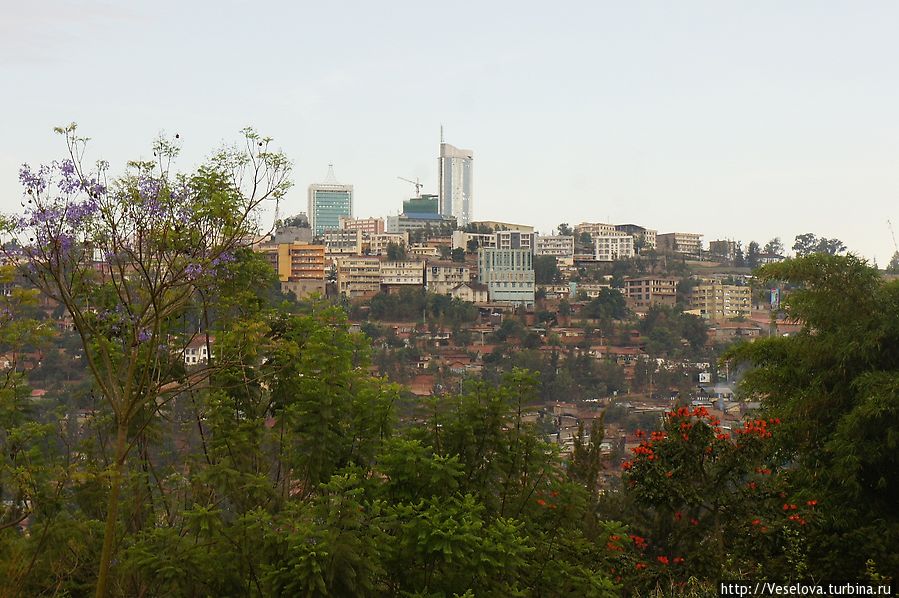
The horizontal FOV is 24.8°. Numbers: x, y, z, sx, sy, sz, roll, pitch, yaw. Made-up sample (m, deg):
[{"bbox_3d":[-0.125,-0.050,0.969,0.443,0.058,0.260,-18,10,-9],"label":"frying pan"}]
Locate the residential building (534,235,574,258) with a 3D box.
[{"bbox_3d":[57.780,-28.890,1126.000,21.000,13.100,12.000,0,0,-5],"label":"residential building"}]

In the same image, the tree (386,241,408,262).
[{"bbox_3d":[-23.960,-21.700,925.000,8.800,9.000,8.800,0,-3,0],"label":"tree"}]

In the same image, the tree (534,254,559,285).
[{"bbox_3d":[44.540,-13.410,930.000,12.000,13.800,11.500,0,-2,0],"label":"tree"}]

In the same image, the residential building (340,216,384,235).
[{"bbox_3d":[-60.160,-48.750,1415.000,33.000,14.000,12.000,-2,-4,38],"label":"residential building"}]

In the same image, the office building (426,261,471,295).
[{"bbox_3d":[-0.460,-9.720,947.000,19.500,15.500,12.000,0,-3,-3],"label":"office building"}]

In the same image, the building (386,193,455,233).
[{"bbox_3d":[-21.620,-65.250,1580.000,48.000,30.000,27.000,1,-2,-20],"label":"building"}]

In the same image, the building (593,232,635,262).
[{"bbox_3d":[82.560,-25.600,1027.000,18.500,14.500,13.000,0,-3,-6],"label":"building"}]

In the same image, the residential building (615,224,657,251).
[{"bbox_3d":[101.170,-33.360,1110.000,20.000,14.000,14.000,-2,-4,37],"label":"residential building"}]

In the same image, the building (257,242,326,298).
[{"bbox_3d":[-70.270,-12.670,910.000,31.000,24.500,15.000,0,-2,-2],"label":"building"}]

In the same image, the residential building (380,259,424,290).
[{"bbox_3d":[-21.380,-10.690,931.000,19.300,15.400,12.000,0,0,4],"label":"residential building"}]

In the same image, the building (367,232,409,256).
[{"bbox_3d":[-32.720,-28.770,1080.000,21.500,12.800,12.000,0,-2,0],"label":"building"}]

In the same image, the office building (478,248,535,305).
[{"bbox_3d":[25.880,-10.220,929.000,25.000,25.200,18.000,0,0,0],"label":"office building"}]

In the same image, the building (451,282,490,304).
[{"bbox_3d":[7.820,-2.540,800.000,10.000,7.800,10.500,-1,-2,33],"label":"building"}]

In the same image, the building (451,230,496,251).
[{"bbox_3d":[11.960,-28.160,1020.000,20.000,10.500,11.000,2,-4,-41],"label":"building"}]

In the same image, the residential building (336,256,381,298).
[{"bbox_3d":[-41.870,-9.890,941.500,19.700,19.200,13.000,0,0,0],"label":"residential building"}]

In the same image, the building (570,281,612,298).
[{"bbox_3d":[66.970,-4.480,965.000,19.500,8.400,10.000,0,0,0],"label":"building"}]

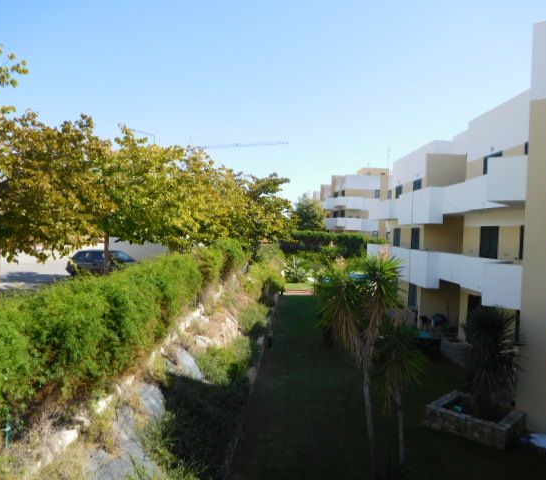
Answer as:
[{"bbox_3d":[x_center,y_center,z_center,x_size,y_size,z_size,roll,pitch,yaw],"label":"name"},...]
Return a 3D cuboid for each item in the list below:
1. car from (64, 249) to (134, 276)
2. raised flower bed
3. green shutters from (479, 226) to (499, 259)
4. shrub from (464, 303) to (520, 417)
[{"bbox_3d":[-9.423,1.415,26.870,4.350,1.450,1.720,2,1,0],"label":"car"},{"bbox_3d":[4.841,4.233,11.002,1.767,0.429,1.624,3,1,44],"label":"raised flower bed"},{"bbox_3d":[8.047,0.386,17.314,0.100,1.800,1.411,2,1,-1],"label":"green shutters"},{"bbox_3d":[5.197,2.901,10.944,1.300,2.600,1.300,2,1,0],"label":"shrub"}]

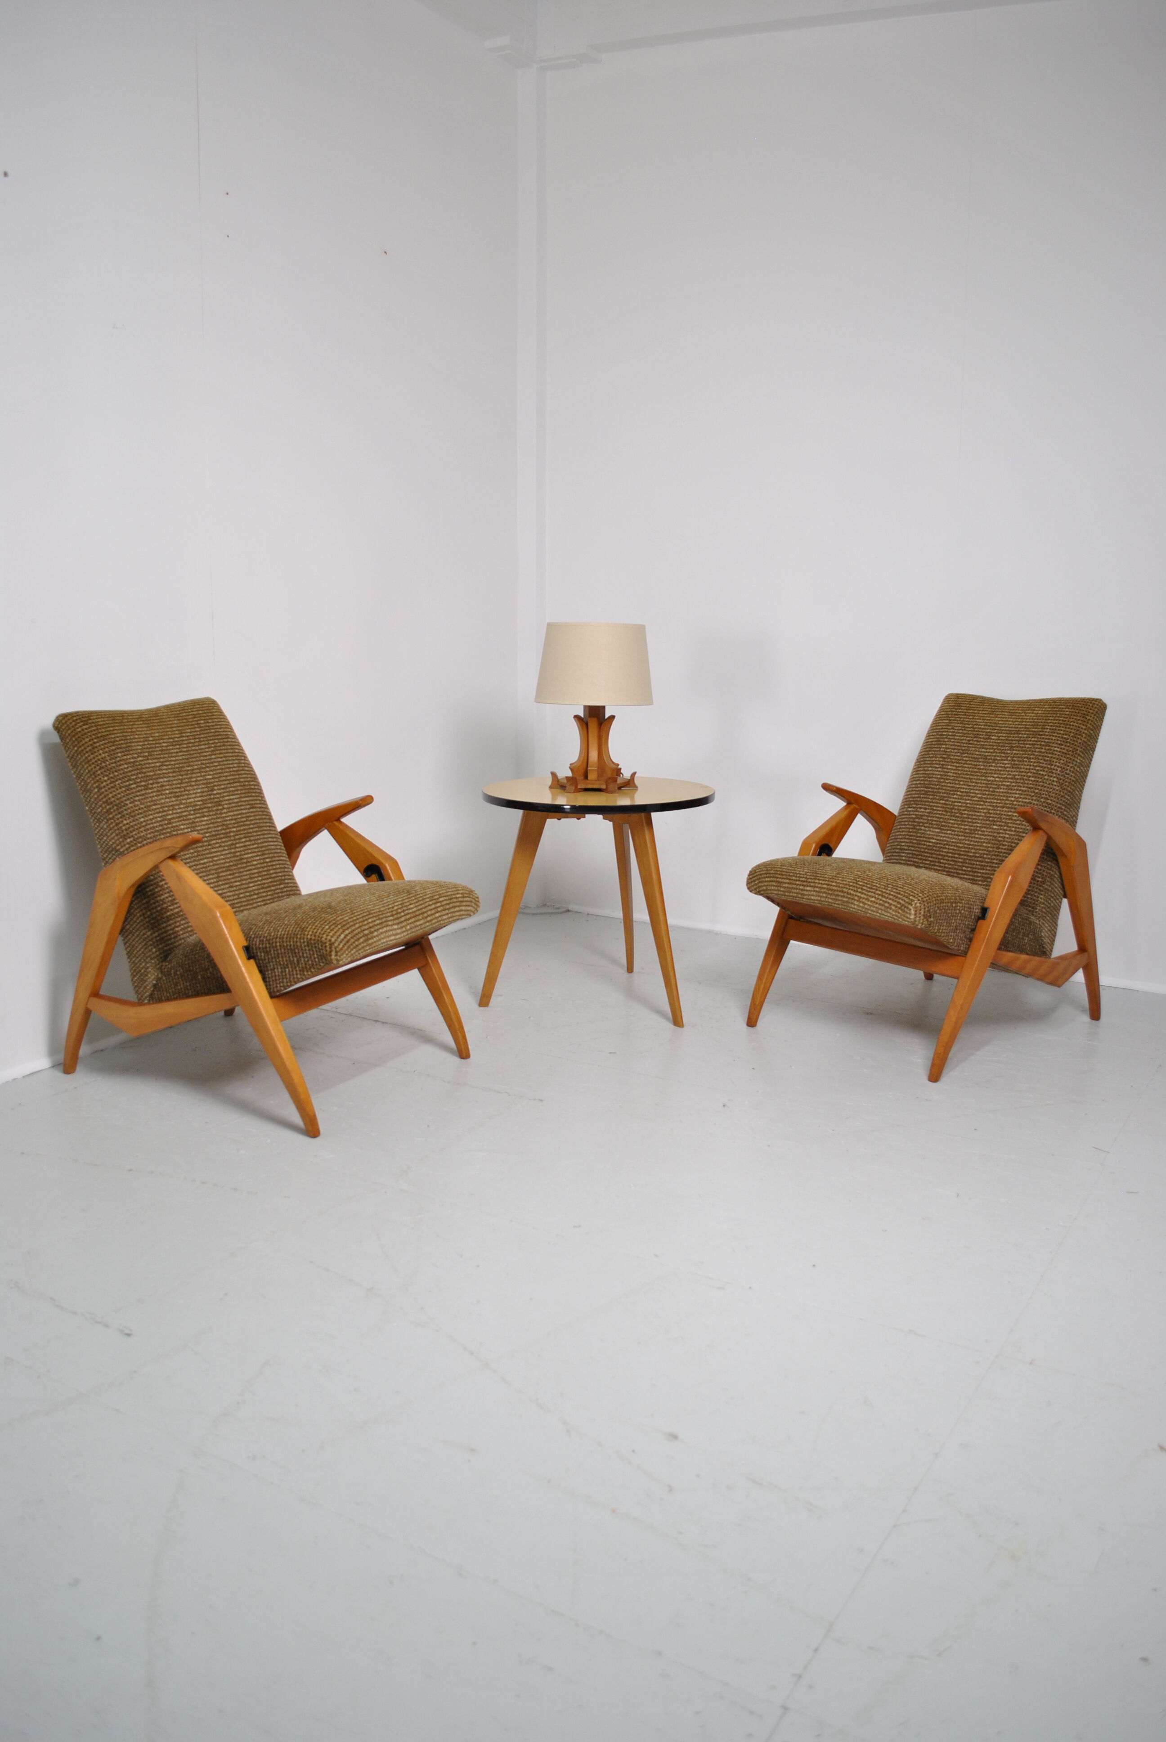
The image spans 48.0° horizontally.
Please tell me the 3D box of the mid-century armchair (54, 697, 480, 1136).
[{"bbox_3d":[-0.708,0.047,2.983,0.847,0.842,0.597,6,12,29],"label":"mid-century armchair"}]

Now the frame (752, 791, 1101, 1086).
[{"bbox_3d":[0.899,0.098,3.373,0.775,0.612,0.597,-9,14,-40],"label":"frame"}]

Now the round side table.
[{"bbox_3d":[0.042,0.071,3.572,0.634,0.585,0.634,0,11,0],"label":"round side table"}]

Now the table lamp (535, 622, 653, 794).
[{"bbox_3d":[0.033,-0.441,3.519,0.318,0.441,0.318,0,11,0],"label":"table lamp"}]

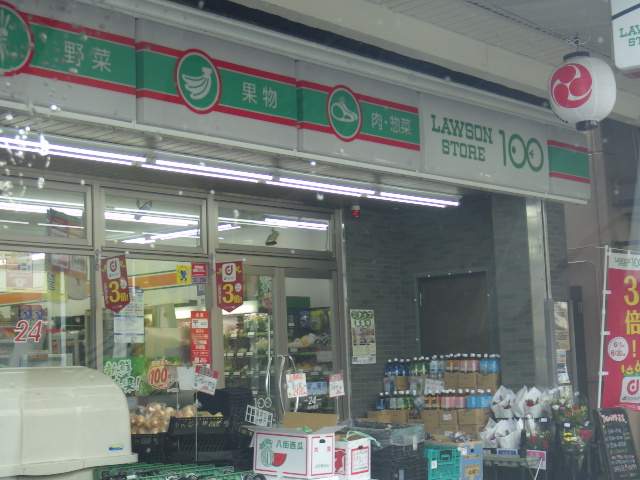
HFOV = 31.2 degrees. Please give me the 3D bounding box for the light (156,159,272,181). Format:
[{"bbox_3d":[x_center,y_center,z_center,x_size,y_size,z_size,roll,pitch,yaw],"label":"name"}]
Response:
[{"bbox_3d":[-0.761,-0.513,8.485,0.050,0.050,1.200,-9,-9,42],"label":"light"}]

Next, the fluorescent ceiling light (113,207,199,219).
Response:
[{"bbox_3d":[-1.432,-0.244,10.621,0.045,0.045,1.150,-7,-7,39],"label":"fluorescent ceiling light"}]

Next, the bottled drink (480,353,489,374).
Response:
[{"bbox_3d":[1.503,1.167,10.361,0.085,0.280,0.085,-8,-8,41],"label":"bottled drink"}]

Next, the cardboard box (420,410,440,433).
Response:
[{"bbox_3d":[1.097,1.653,10.518,0.202,0.202,0.290,-7,-7,39],"label":"cardboard box"}]

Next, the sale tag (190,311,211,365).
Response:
[{"bbox_3d":[-1.069,0.880,10.274,0.010,0.469,0.222,-8,-8,41],"label":"sale tag"}]

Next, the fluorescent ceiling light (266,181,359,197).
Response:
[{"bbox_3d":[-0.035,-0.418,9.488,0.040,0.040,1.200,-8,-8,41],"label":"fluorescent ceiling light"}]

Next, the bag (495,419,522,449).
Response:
[{"bbox_3d":[1.611,1.662,9.798,0.220,0.270,0.190,-9,-9,42],"label":"bag"}]

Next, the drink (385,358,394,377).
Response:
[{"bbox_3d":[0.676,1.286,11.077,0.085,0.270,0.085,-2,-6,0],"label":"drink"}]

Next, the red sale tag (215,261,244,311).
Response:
[{"bbox_3d":[-0.806,0.422,10.336,0.330,0.455,0.020,-7,-8,34],"label":"red sale tag"}]

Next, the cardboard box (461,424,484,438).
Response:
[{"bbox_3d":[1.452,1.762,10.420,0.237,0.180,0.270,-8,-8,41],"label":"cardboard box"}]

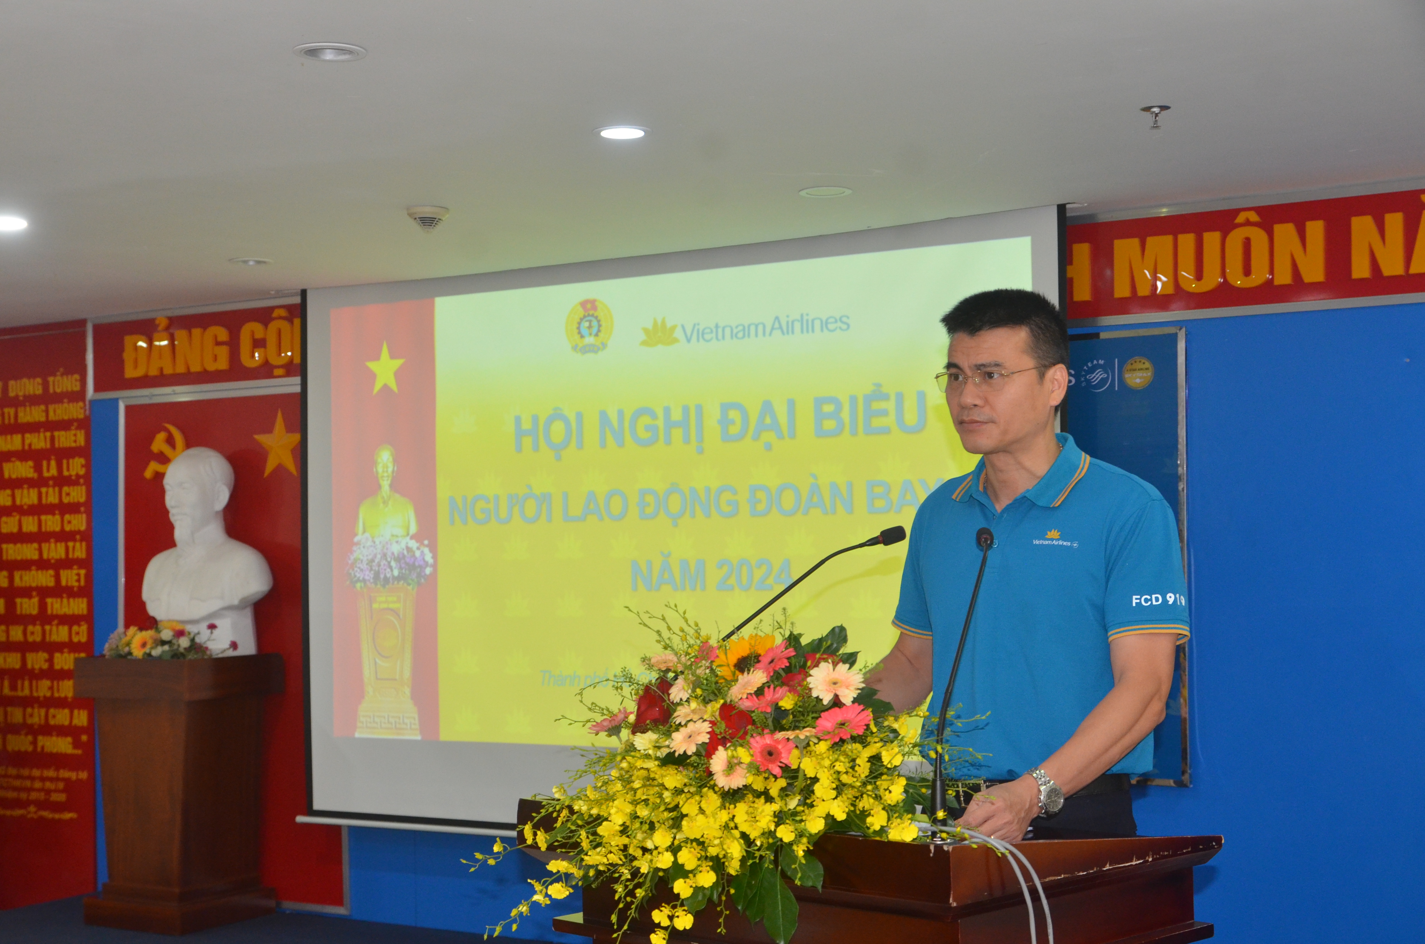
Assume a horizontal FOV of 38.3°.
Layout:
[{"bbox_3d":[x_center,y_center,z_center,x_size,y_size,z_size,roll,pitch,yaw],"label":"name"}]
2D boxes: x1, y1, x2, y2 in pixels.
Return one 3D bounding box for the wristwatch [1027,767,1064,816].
[{"bbox_3d":[0.434,0.420,2.690,0.040,0.060,0.050,-31,25,-30],"label":"wristwatch"}]

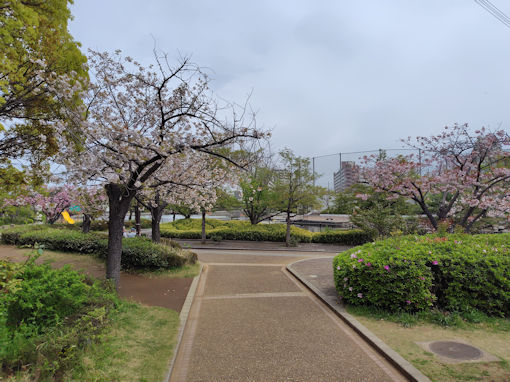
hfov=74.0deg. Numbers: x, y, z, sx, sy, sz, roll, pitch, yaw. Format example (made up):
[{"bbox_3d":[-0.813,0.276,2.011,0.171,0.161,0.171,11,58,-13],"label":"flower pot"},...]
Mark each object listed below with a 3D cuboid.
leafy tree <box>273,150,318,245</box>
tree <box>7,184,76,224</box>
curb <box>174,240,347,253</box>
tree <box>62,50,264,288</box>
[{"bbox_3d":[1.578,0.273,13.200,1.800,3.800,1.800,0,-3,0],"label":"leafy tree"},{"bbox_3d":[-14.952,1.075,23.500,4.900,3.200,4.400,0,-3,0],"label":"tree"},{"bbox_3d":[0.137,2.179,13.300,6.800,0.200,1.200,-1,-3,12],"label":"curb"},{"bbox_3d":[-1.797,-0.422,6.650,3.900,4.600,3.700,0,-3,0],"label":"tree"}]

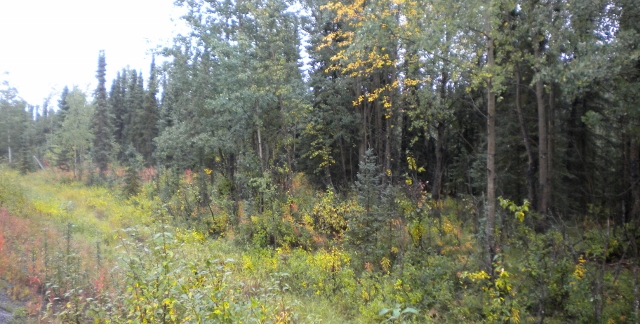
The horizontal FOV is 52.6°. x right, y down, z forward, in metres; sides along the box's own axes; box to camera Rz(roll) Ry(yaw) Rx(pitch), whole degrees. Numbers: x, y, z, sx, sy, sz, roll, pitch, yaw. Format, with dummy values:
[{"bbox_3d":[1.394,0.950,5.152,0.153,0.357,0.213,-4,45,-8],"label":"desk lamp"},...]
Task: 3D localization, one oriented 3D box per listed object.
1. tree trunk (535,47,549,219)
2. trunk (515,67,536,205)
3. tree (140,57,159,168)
[{"bbox_3d":[6.161,-0.821,18.000,0.310,4.800,0.280,-1,1,0],"label":"tree trunk"},{"bbox_3d":[5.875,-0.758,18.500,0.600,3.950,0.320,0,1,0],"label":"trunk"},{"bbox_3d":[-11.330,-3.323,43.000,1.250,7.300,1.250,0,1,0],"label":"tree"}]

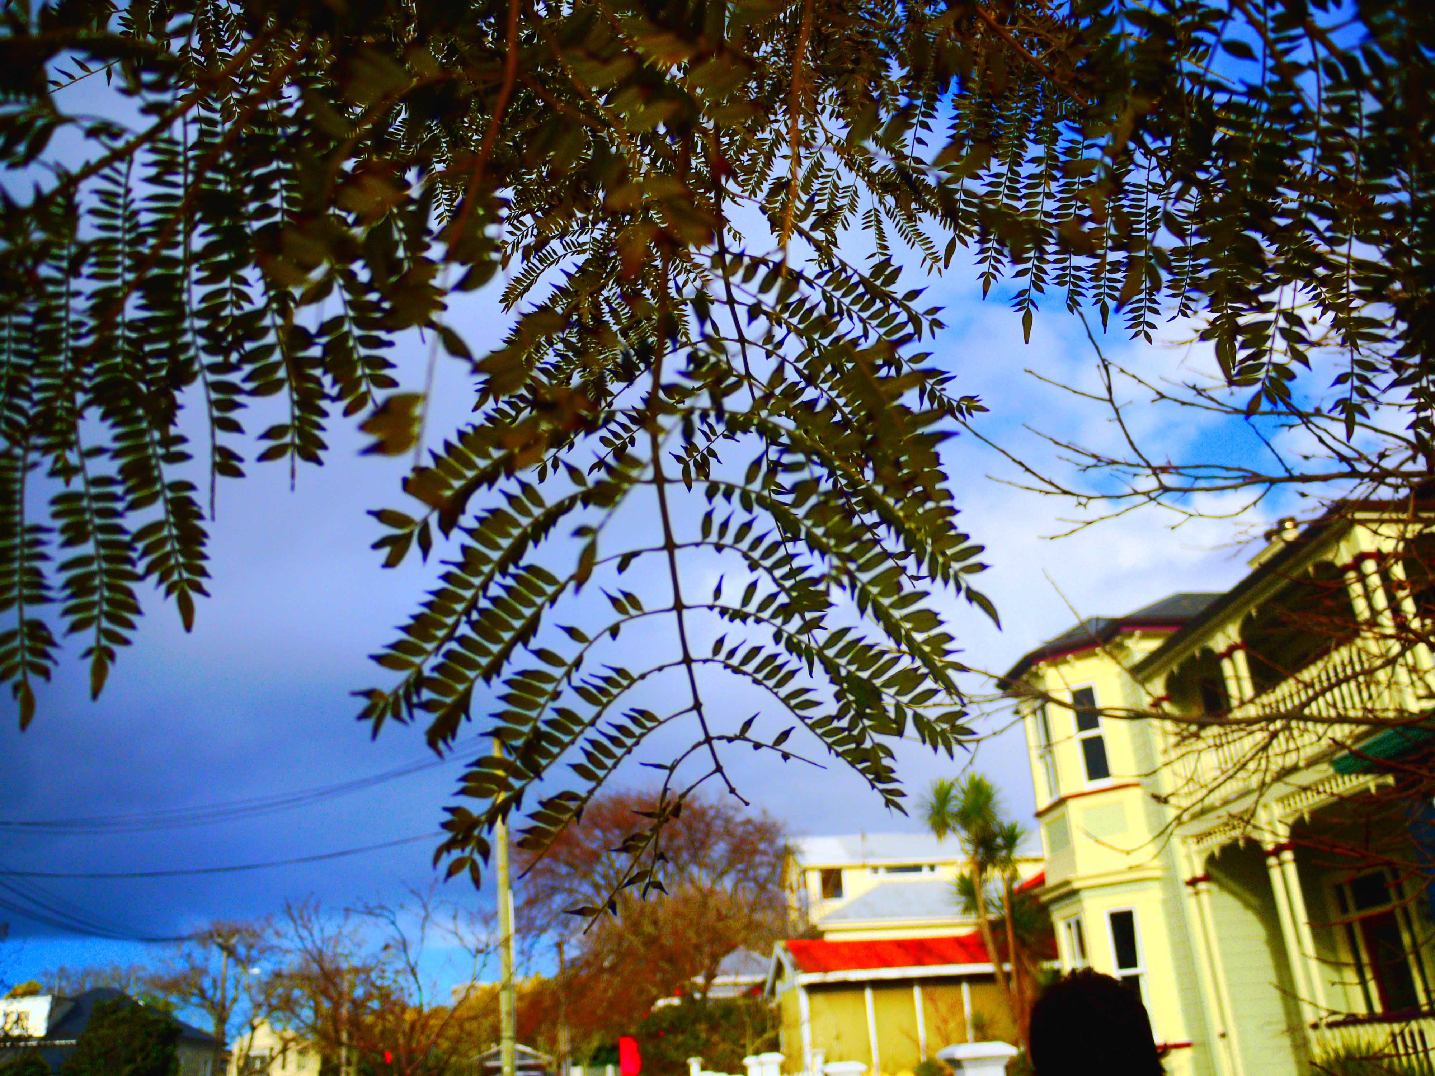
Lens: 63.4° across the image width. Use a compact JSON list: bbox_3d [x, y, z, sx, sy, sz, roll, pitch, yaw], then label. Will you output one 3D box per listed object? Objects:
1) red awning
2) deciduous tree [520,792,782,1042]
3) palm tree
[{"bbox_3d":[4.138,9.827,27.518,4.800,1.000,2.400,-1,-24,-3],"label":"red awning"},{"bbox_3d":[-2.096,12.013,36.321,8.300,8.200,7.800,-3,-24,0],"label":"deciduous tree"},{"bbox_3d":[4.865,6.963,20.895,1.900,5.400,1.800,-3,-24,0],"label":"palm tree"}]

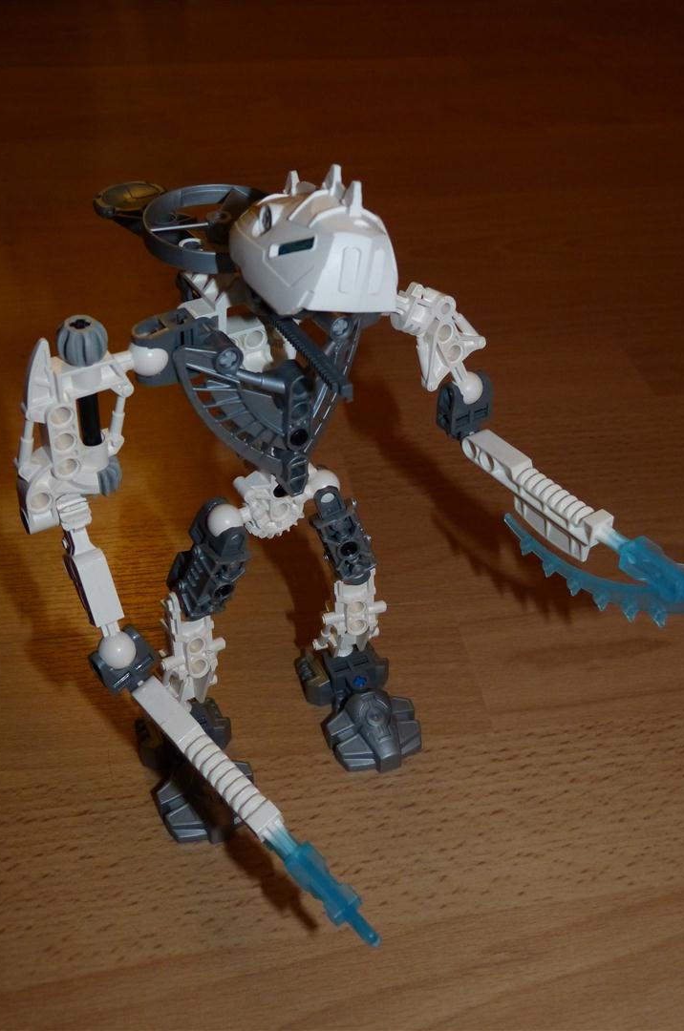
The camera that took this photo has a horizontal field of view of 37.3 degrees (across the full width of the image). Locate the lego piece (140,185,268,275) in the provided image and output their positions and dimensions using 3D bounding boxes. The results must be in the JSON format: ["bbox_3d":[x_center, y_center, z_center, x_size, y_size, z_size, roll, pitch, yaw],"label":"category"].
[{"bbox_3d":[-0.040,-0.090,0.316,0.045,0.007,0.045,2,45,-2],"label":"lego piece"}]

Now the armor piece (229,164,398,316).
[{"bbox_3d":[-0.007,-0.071,0.260,0.030,0.034,0.034,-13,42,-26],"label":"armor piece"}]

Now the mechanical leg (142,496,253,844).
[{"bbox_3d":[-0.044,0.048,0.312,0.040,0.095,0.066,-11,47,-15],"label":"mechanical leg"}]

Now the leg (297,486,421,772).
[{"bbox_3d":[0.005,0.034,0.329,0.034,0.094,0.058,-14,47,-17],"label":"leg"}]

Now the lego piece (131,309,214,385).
[{"bbox_3d":[-0.050,-0.049,0.294,0.022,0.015,0.014,-16,48,-18],"label":"lego piece"}]

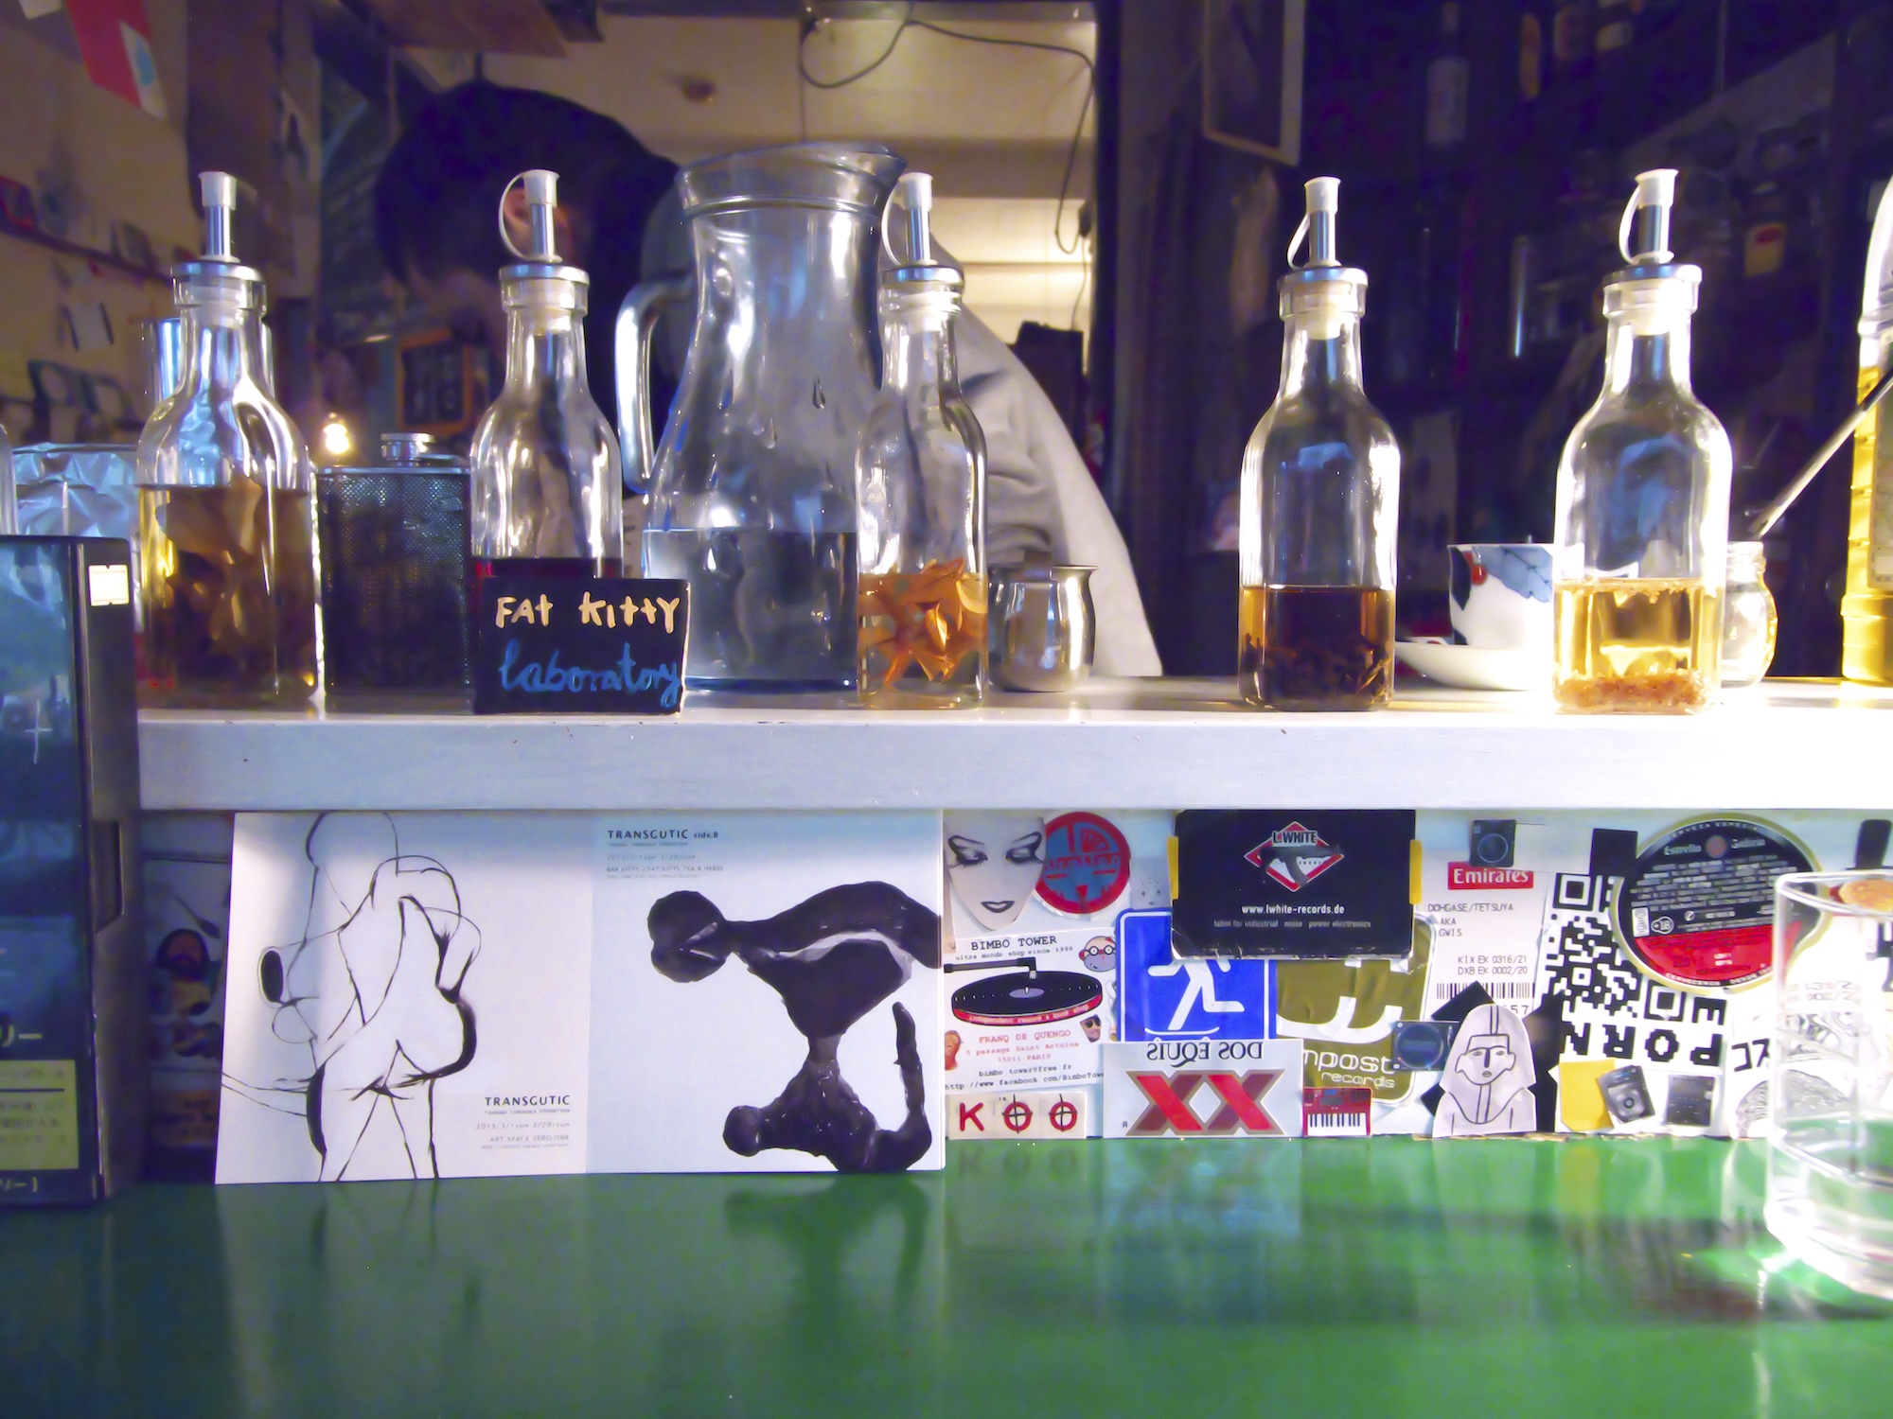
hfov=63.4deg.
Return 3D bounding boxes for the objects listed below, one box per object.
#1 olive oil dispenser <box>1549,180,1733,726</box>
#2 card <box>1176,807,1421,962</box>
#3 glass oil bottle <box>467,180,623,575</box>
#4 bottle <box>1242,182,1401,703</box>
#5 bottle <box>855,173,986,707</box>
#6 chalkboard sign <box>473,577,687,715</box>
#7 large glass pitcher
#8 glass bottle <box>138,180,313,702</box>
[{"bbox_3d":[0.267,-0.103,0.583,0.048,0.204,0.048,0,5,0],"label":"olive oil dispenser"},{"bbox_3d":[0.127,0.064,0.562,0.088,0.055,0.002,0,5,0],"label":"card"},{"bbox_3d":[-0.154,-0.103,0.590,0.048,0.204,0.048,0,5,0],"label":"glass oil bottle"},{"bbox_3d":[0.145,-0.103,0.593,0.048,0.204,0.048,0,5,0],"label":"bottle"},{"bbox_3d":[-0.010,-0.104,0.595,0.048,0.204,0.048,0,5,0],"label":"bottle"},{"bbox_3d":[-0.134,-0.023,0.564,0.075,0.052,0.006,0,-11,0],"label":"chalkboard sign"},{"bbox_3d":[-0.080,-0.132,0.714,0.146,0.240,0.135,1,5,7],"label":"large glass pitcher"},{"bbox_3d":[-0.283,-0.104,0.599,0.048,0.204,0.048,0,5,0],"label":"glass bottle"}]

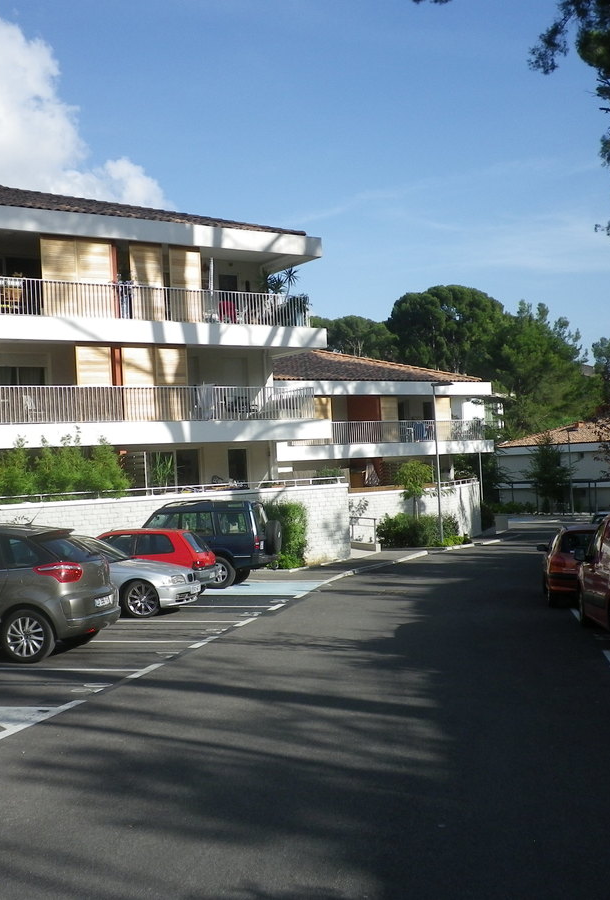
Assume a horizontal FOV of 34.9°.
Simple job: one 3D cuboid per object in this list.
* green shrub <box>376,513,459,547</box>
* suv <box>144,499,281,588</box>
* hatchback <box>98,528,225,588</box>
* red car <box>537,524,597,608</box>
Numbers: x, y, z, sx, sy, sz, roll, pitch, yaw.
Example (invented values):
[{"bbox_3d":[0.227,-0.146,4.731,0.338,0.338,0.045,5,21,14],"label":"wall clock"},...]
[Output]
[{"bbox_3d":[4.600,3.270,39.600,3.400,1.450,1.700,-2,-1,-32],"label":"green shrub"},{"bbox_3d":[-2.873,2.253,23.190,4.540,1.970,1.800,-2,-4,10],"label":"suv"},{"bbox_3d":[-3.690,2.389,20.100,3.720,1.410,1.630,-2,-4,10],"label":"hatchback"},{"bbox_3d":[5.455,2.155,18.481,1.680,1.420,4.000,-2,-4,12],"label":"red car"}]

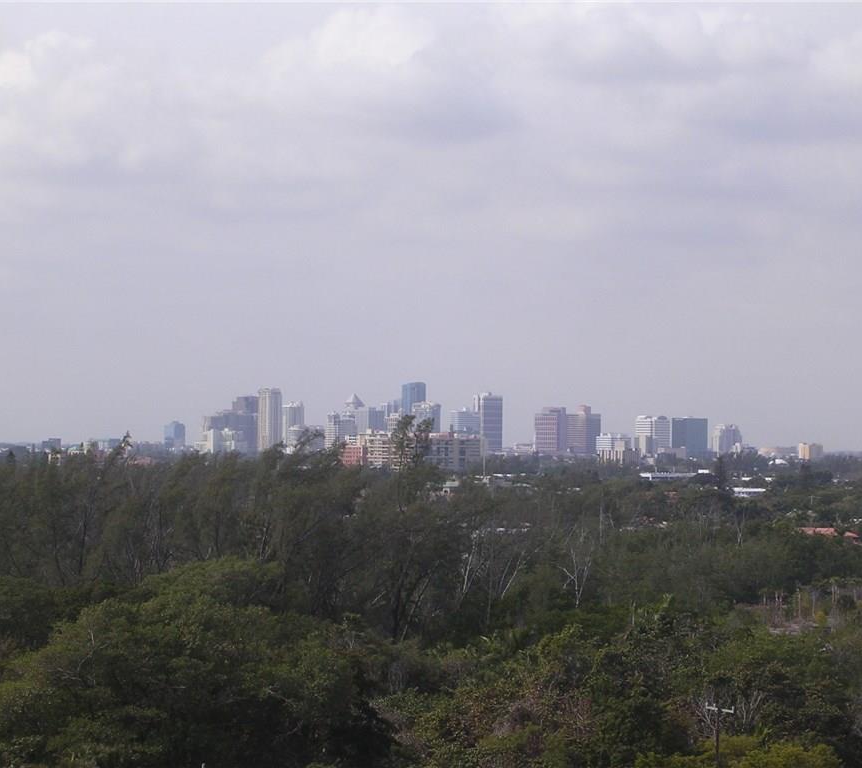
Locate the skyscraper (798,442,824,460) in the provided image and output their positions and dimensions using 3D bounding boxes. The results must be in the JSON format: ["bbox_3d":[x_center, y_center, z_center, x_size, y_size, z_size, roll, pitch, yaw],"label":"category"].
[{"bbox_3d":[613.600,117.300,5500.000,29.000,44.800,30.000,0,-1,45],"label":"skyscraper"}]

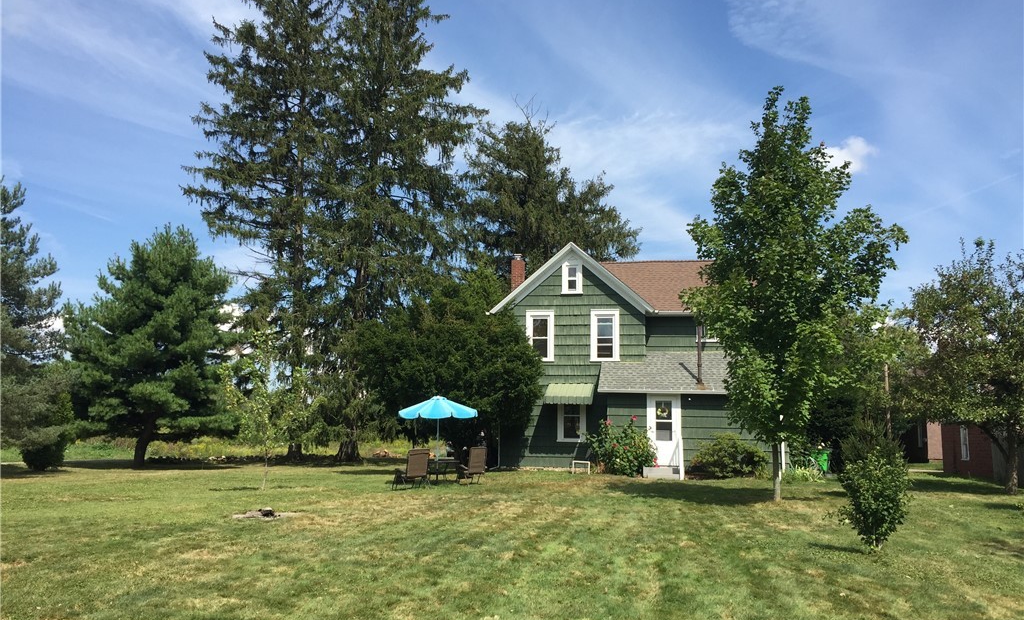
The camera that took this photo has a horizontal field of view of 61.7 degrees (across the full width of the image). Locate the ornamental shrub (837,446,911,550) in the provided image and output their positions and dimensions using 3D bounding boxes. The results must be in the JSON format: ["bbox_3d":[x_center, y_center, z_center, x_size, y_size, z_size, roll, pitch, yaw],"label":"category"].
[{"bbox_3d":[4.688,2.433,11.126,0.960,1.310,0.922,1,-8,0],"label":"ornamental shrub"}]

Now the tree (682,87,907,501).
[{"bbox_3d":[6.266,-0.522,19.044,4.969,9.279,4.770,1,-8,0],"label":"tree"}]

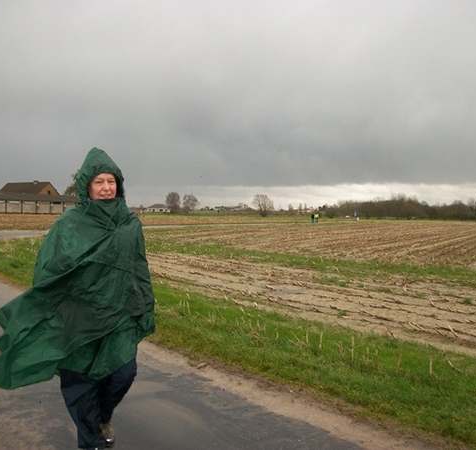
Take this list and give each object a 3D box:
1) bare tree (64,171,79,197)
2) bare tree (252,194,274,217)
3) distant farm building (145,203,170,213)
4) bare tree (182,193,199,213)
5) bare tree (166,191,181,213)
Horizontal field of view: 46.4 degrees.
[{"bbox_3d":[-36.443,-8.437,130.000,8.000,10.800,8.000,1,1,0],"label":"bare tree"},{"bbox_3d":[7.585,-5.681,165.000,6.800,6.600,6.500,1,1,0],"label":"bare tree"},{"bbox_3d":[-44.429,-9.445,310.000,14.500,5.000,10.000,1,1,-14],"label":"distant farm building"},{"bbox_3d":[-22.454,-10.319,265.000,7.800,9.400,7.500,1,1,0],"label":"bare tree"},{"bbox_3d":[-30.814,-10.654,265.000,6.800,10.200,6.600,1,1,0],"label":"bare tree"}]

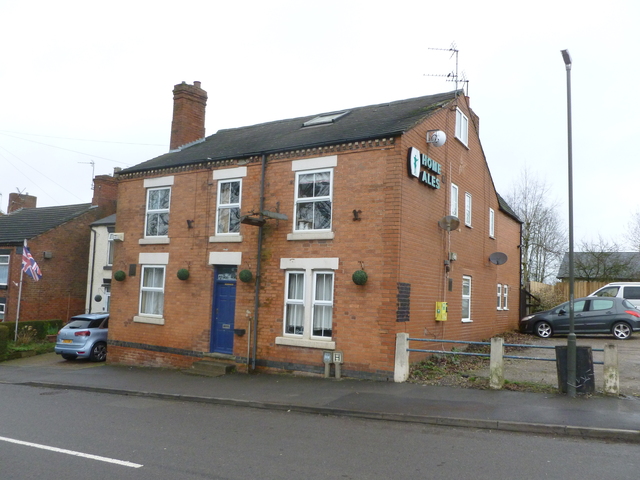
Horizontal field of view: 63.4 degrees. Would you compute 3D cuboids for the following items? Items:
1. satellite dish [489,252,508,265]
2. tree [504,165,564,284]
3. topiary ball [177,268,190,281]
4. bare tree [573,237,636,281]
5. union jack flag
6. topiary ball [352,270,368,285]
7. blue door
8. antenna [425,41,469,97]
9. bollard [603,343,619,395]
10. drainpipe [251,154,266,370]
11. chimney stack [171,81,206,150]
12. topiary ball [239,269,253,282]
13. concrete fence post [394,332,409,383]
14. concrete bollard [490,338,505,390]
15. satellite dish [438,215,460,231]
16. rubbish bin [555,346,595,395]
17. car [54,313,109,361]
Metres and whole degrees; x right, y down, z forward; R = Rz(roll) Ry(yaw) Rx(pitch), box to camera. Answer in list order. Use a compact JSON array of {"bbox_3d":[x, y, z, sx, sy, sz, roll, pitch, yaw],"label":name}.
[{"bbox_3d":[6.365,0.666,18.441,0.641,0.476,0.250,0,-5,19],"label":"satellite dish"},{"bbox_3d":[12.762,0.190,30.754,3.500,8.740,3.500,-1,-6,30],"label":"tree"},{"bbox_3d":[-3.790,0.973,14.394,0.335,0.335,0.335,2,-6,0],"label":"topiary ball"},{"bbox_3d":[16.478,2.020,29.977,3.500,4.471,3.200,-1,-6,29],"label":"bare tree"},{"bbox_3d":[-11.329,0.926,20.400,0.730,1.400,0.300,5,-6,-29],"label":"union jack flag"},{"bbox_3d":[0.902,0.844,11.534,0.335,0.335,0.335,2,-6,0],"label":"topiary ball"},{"bbox_3d":[-2.598,1.907,13.906,0.820,2.320,0.100,-1,-6,30],"label":"blue door"},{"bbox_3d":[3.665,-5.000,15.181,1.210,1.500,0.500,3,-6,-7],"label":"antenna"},{"bbox_3d":[5.212,2.278,9.265,0.200,0.920,0.200,-1,-6,30],"label":"bollard"},{"bbox_3d":[-1.559,0.510,13.245,0.100,5.430,0.120,-1,-6,30],"label":"drainpipe"},{"bbox_3d":[-4.861,-4.511,19.315,0.661,2.685,1.239,-1,-6,32],"label":"chimney stack"},{"bbox_3d":[-1.921,0.946,13.458,0.333,0.333,0.333,2,-5,0],"label":"topiary ball"},{"bbox_3d":[1.808,2.568,11.336,0.215,1.049,0.215,-1,-6,32],"label":"concrete fence post"},{"bbox_3d":[3.531,2.438,10.282,0.210,0.977,0.210,-1,-6,32],"label":"concrete bollard"},{"bbox_3d":[3.394,-0.458,13.538,0.550,0.430,0.350,0,-6,14],"label":"satellite dish"},{"bbox_3d":[4.595,2.348,9.337,0.550,0.780,0.400,-1,-6,30],"label":"rubbish bin"},{"bbox_3d":[-7.880,3.720,20.050,1.830,1.600,4.400,-1,-6,26],"label":"car"}]

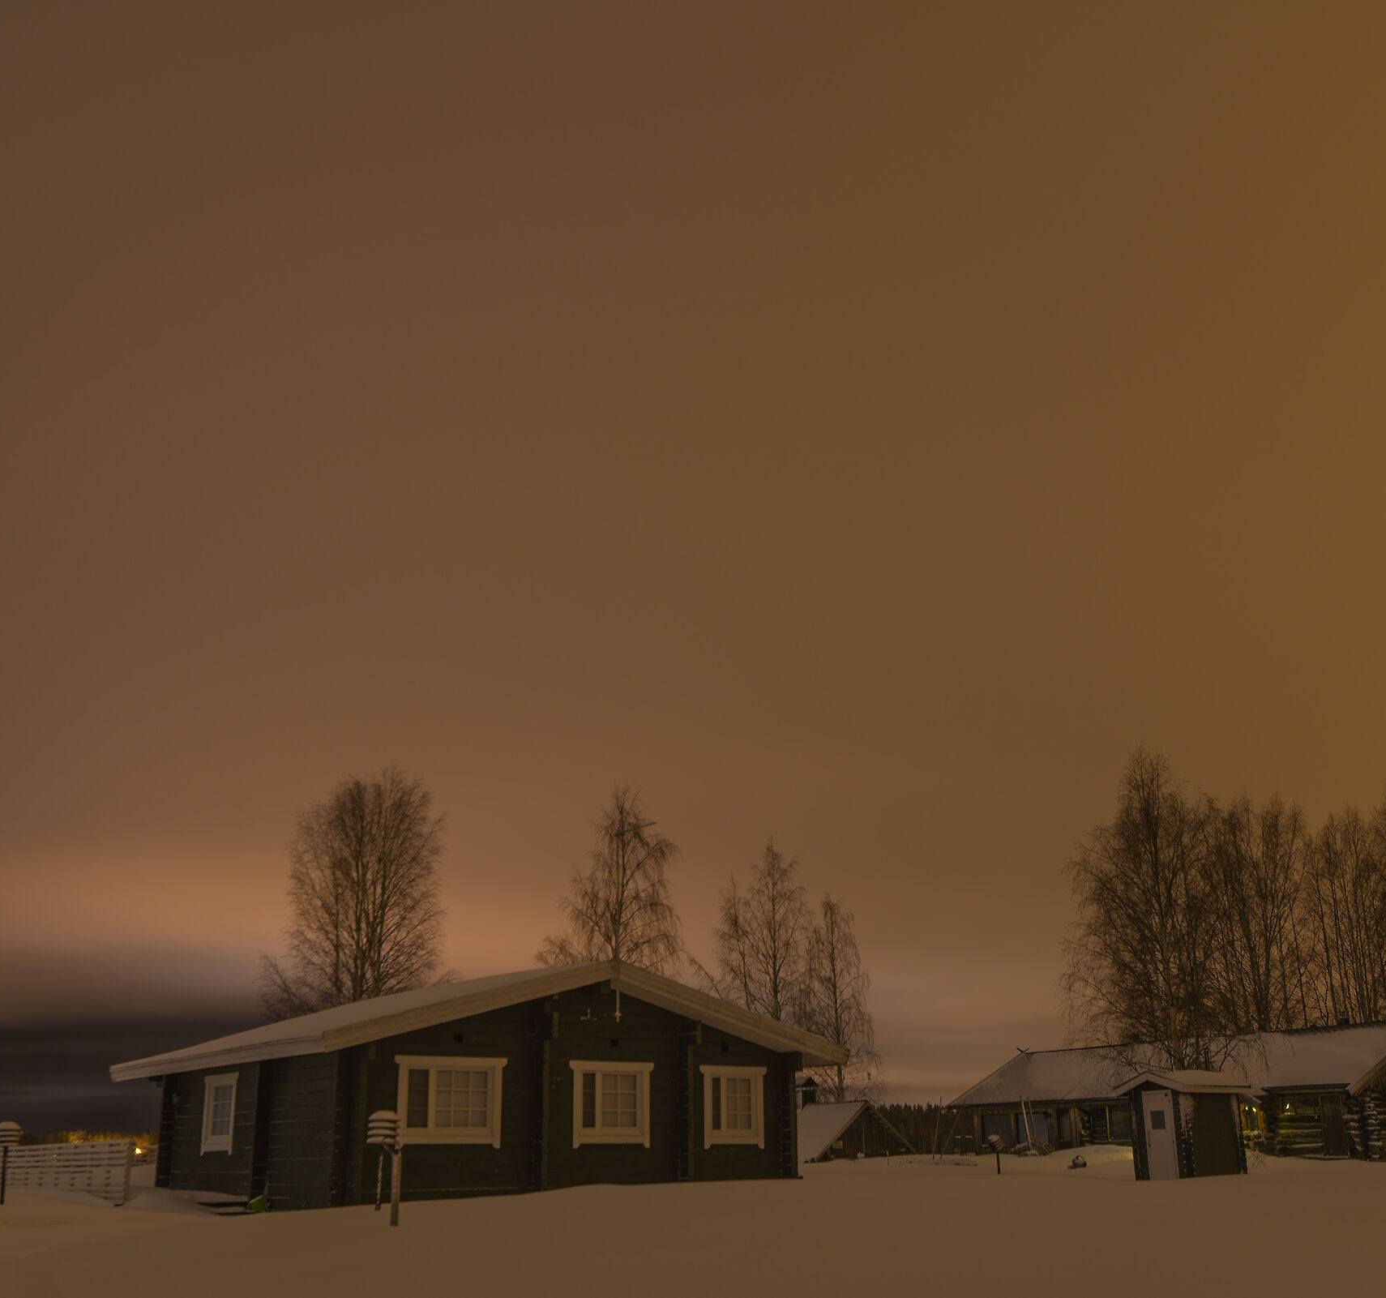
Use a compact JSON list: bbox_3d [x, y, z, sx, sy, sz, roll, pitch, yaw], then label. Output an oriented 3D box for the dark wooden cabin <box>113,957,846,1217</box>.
[{"bbox_3d":[-3.949,7.803,28.686,9.733,3.696,9.318,12,-22,-35],"label":"dark wooden cabin"}]

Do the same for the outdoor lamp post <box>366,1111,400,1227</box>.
[{"bbox_3d":[-3.218,5.394,16.870,0.348,1.145,0.330,0,-17,0],"label":"outdoor lamp post"}]

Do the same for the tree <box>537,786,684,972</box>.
[{"bbox_3d":[-2.411,11.458,57.160,5.300,13.502,5.300,0,-18,-2],"label":"tree"}]

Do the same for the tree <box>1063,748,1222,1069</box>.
[{"bbox_3d":[13.748,8.858,47.605,5.000,12.214,5.000,-5,-18,15],"label":"tree"}]

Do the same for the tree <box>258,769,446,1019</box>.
[{"bbox_3d":[-10.742,10.075,51.260,6.000,12.922,6.000,3,-18,-11],"label":"tree"}]

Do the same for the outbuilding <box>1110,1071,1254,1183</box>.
[{"bbox_3d":[10.747,10.536,35.768,2.200,2.320,2.250,10,-20,-30],"label":"outbuilding"}]

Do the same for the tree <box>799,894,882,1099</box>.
[{"bbox_3d":[6.359,15.872,68.092,3.800,11.137,3.800,-2,-18,5],"label":"tree"}]

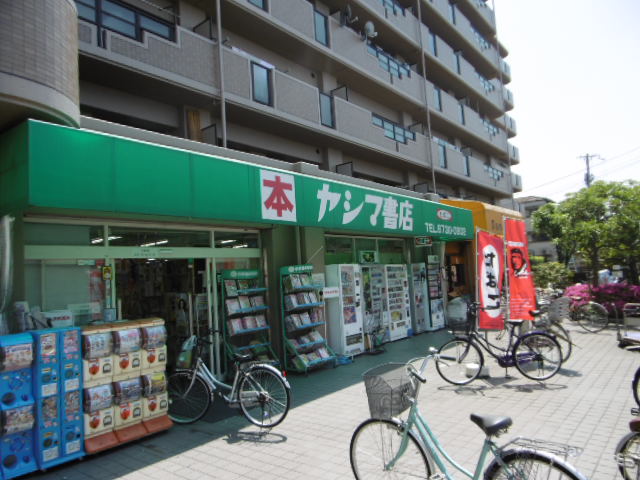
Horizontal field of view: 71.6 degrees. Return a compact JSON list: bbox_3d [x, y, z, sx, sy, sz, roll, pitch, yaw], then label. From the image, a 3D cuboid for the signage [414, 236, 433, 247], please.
[{"bbox_3d":[2.865,0.062,12.103,0.490,0.250,0.100,-7,-6,40],"label":"signage"}]

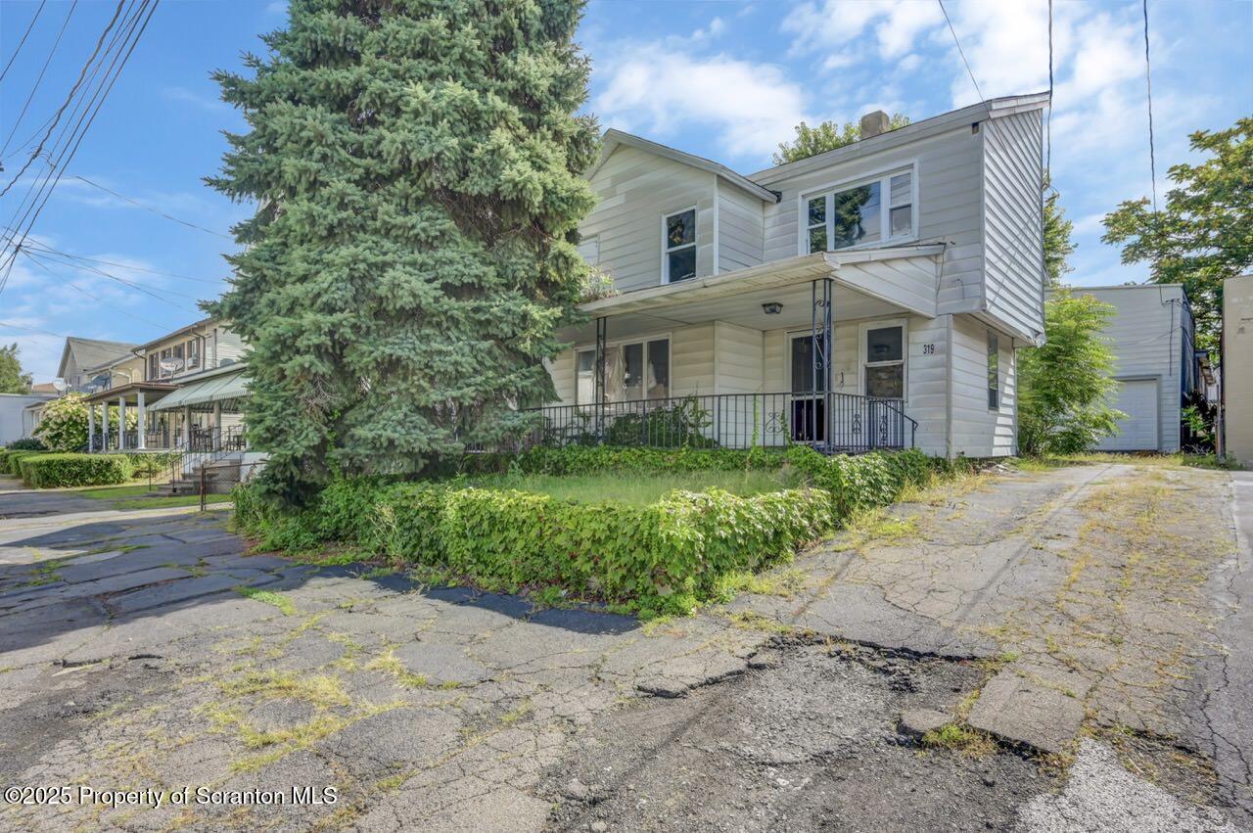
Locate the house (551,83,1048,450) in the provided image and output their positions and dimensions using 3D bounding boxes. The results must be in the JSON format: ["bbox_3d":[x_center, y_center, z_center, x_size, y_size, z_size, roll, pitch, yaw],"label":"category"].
[{"bbox_3d":[3.536,-3.110,14.293,9.300,7.950,8.700,-1,-3,43],"label":"house"}]

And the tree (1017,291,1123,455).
[{"bbox_3d":[10.242,-1.018,14.800,2.600,3.900,2.500,-1,-3,43],"label":"tree"}]

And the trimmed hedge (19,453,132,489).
[{"bbox_3d":[-19.075,1.933,21.985,1.500,1.020,2.600,-1,-3,38],"label":"trimmed hedge"}]

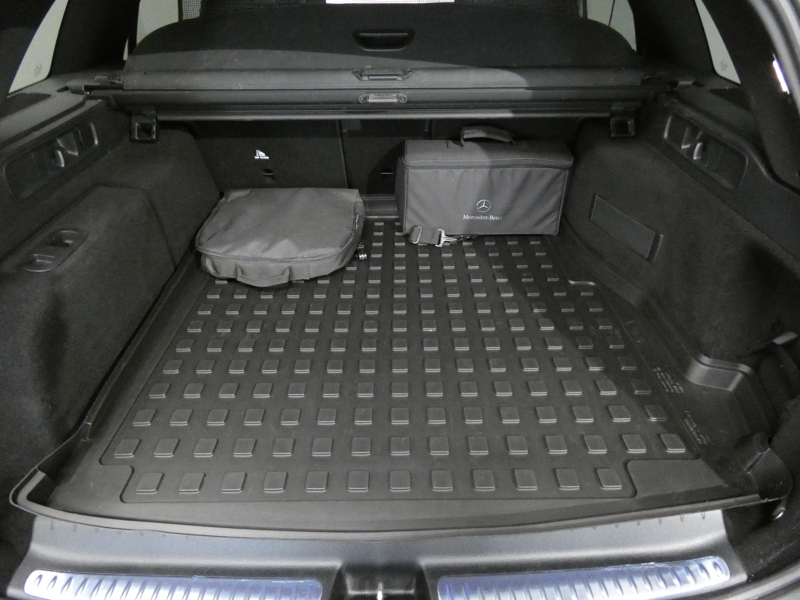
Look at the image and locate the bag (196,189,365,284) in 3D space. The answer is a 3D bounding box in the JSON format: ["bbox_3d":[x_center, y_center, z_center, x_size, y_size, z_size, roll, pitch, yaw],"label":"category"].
[{"bbox_3d":[-0.316,-0.192,1.293,0.429,0.107,0.377,0,36,0],"label":"bag"}]

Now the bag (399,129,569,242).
[{"bbox_3d":[0.242,-0.346,1.359,0.465,0.267,0.163,0,36,1],"label":"bag"}]

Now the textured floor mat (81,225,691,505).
[{"bbox_3d":[0.000,0.021,1.087,0.982,0.021,0.962,0,36,0],"label":"textured floor mat"}]

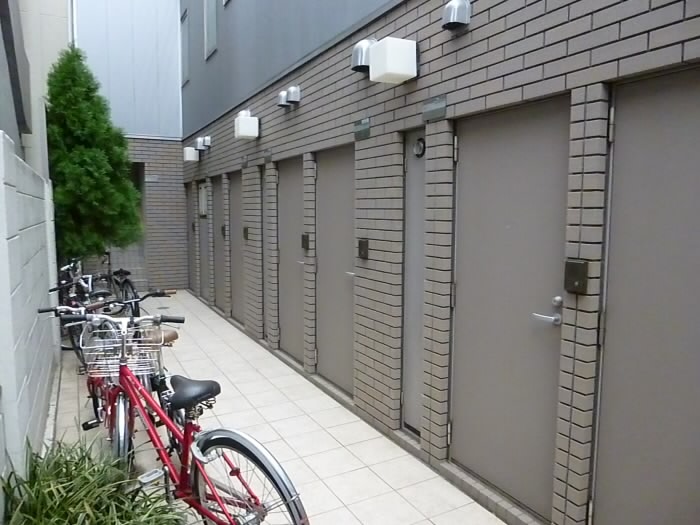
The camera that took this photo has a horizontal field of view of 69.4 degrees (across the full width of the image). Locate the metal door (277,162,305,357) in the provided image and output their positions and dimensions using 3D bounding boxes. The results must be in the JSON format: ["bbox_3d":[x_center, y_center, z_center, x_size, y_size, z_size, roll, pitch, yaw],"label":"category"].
[{"bbox_3d":[-0.530,-0.017,5.018,0.055,1.970,0.810,-3,6,-29],"label":"metal door"}]

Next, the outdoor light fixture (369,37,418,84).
[{"bbox_3d":[0.273,-1.186,2.992,0.238,0.199,0.185,-3,6,-29],"label":"outdoor light fixture"}]

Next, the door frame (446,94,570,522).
[{"bbox_3d":[0.803,0.208,2.572,0.070,1.947,0.763,-3,7,-29],"label":"door frame"}]

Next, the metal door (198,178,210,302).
[{"bbox_3d":[-2.284,-0.374,8.138,0.070,1.885,0.770,-3,7,-29],"label":"metal door"}]

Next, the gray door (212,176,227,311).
[{"bbox_3d":[-1.839,-0.290,7.337,0.070,1.905,0.760,-3,7,-29],"label":"gray door"}]

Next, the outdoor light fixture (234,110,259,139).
[{"bbox_3d":[-1.106,-1.447,5.478,0.243,0.203,0.185,-3,6,-29],"label":"outdoor light fixture"}]

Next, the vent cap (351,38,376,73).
[{"bbox_3d":[0.087,-1.410,3.407,0.145,0.190,0.175,-3,7,-29],"label":"vent cap"}]

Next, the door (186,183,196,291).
[{"bbox_3d":[-2.734,-0.417,9.002,0.055,1.945,0.800,-3,6,-29],"label":"door"}]

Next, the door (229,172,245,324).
[{"bbox_3d":[-1.409,-0.181,6.606,0.055,1.960,0.815,-3,6,-29],"label":"door"}]

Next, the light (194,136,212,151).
[{"bbox_3d":[-2.254,-1.800,7.633,0.145,0.190,0.180,-3,7,-29],"label":"light"}]

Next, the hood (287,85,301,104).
[{"bbox_3d":[-0.511,-1.502,4.517,0.120,0.145,0.132,-3,6,-29],"label":"hood"}]

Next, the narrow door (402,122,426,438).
[{"bbox_3d":[0.449,0.162,3.270,0.050,1.968,0.287,-3,7,-28],"label":"narrow door"}]

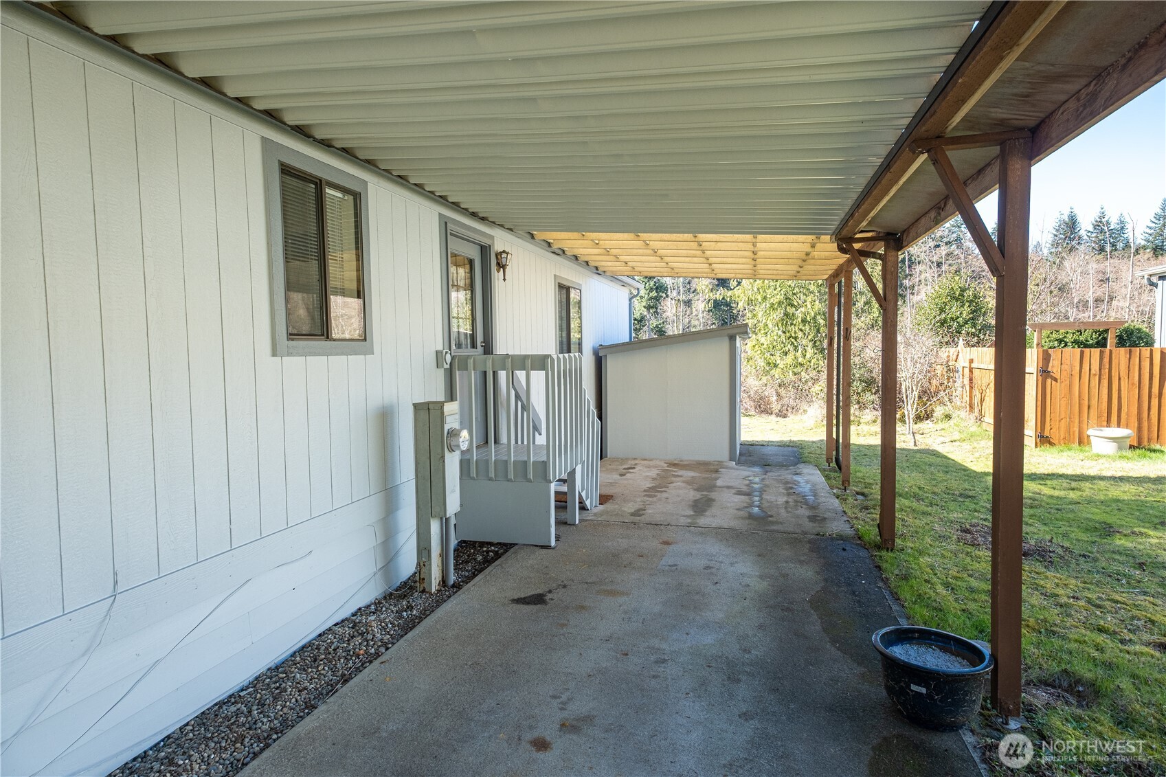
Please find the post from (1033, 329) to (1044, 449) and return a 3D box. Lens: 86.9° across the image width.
[{"bbox_3d":[7.776,-0.005,10.489,0.090,2.030,0.090,0,3,15],"label":"post"}]

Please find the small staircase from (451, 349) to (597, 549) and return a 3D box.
[{"bbox_3d":[-0.481,0.505,6.411,0.960,1.720,1.800,0,3,15],"label":"small staircase"}]

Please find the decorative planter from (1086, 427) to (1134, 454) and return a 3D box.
[{"bbox_3d":[8.444,0.838,9.854,0.580,0.350,0.580,0,3,15],"label":"decorative planter"}]

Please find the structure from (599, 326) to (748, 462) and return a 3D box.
[{"bbox_3d":[1.633,0.046,10.504,2.280,2.090,2.100,0,3,15],"label":"structure"}]

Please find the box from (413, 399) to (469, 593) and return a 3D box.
[{"bbox_3d":[-1.009,0.790,4.557,0.370,1.385,0.230,0,3,15],"label":"box"}]

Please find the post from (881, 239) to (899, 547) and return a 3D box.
[{"bbox_3d":[2.572,0.078,5.167,0.090,2.525,0.090,0,3,15],"label":"post"}]

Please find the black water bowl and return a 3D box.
[{"bbox_3d":[1.606,1.355,2.859,0.480,0.295,0.480,0,3,15],"label":"black water bowl"}]

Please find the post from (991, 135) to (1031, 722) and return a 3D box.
[{"bbox_3d":[1.930,0.205,2.775,0.090,2.590,0.090,0,3,15],"label":"post"}]

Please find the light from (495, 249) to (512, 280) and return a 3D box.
[{"bbox_3d":[-0.858,-1.321,6.565,0.170,0.335,0.160,0,3,15],"label":"light"}]

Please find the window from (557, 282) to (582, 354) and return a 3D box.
[{"bbox_3d":[-0.187,-1.021,9.347,0.080,1.070,1.300,0,3,15],"label":"window"}]

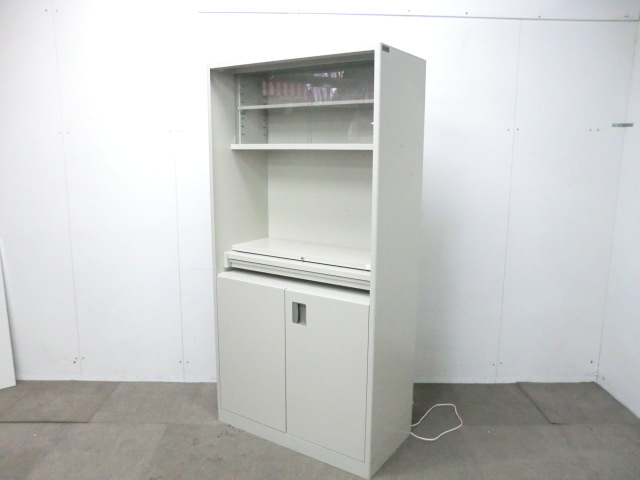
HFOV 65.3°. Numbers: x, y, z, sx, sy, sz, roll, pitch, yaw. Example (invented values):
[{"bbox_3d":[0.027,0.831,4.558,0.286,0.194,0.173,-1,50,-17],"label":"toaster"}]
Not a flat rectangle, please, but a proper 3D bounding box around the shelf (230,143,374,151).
[{"bbox_3d":[-0.006,-0.442,2.374,0.856,0.026,0.290,7,12,33],"label":"shelf"}]

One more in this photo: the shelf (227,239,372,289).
[{"bbox_3d":[-0.028,0.104,2.438,0.856,0.105,0.358,7,12,33],"label":"shelf"}]

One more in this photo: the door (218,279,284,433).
[{"bbox_3d":[-0.334,0.551,2.453,0.430,0.709,0.024,7,12,33],"label":"door"}]

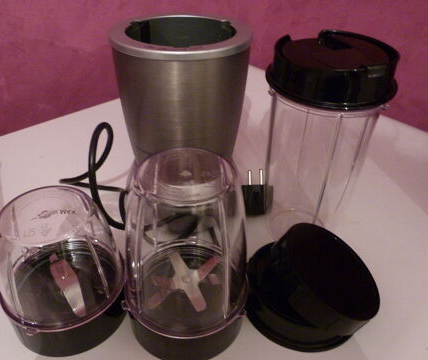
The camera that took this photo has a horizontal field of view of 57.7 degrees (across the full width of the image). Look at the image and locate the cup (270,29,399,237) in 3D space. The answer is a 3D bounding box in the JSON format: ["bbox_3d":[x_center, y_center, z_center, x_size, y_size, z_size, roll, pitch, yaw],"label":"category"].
[{"bbox_3d":[0.087,-0.024,0.338,0.097,0.180,0.097,2,37,0],"label":"cup"}]

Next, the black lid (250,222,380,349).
[{"bbox_3d":[0.074,0.069,0.300,0.097,0.074,0.100,2,37,0],"label":"black lid"}]

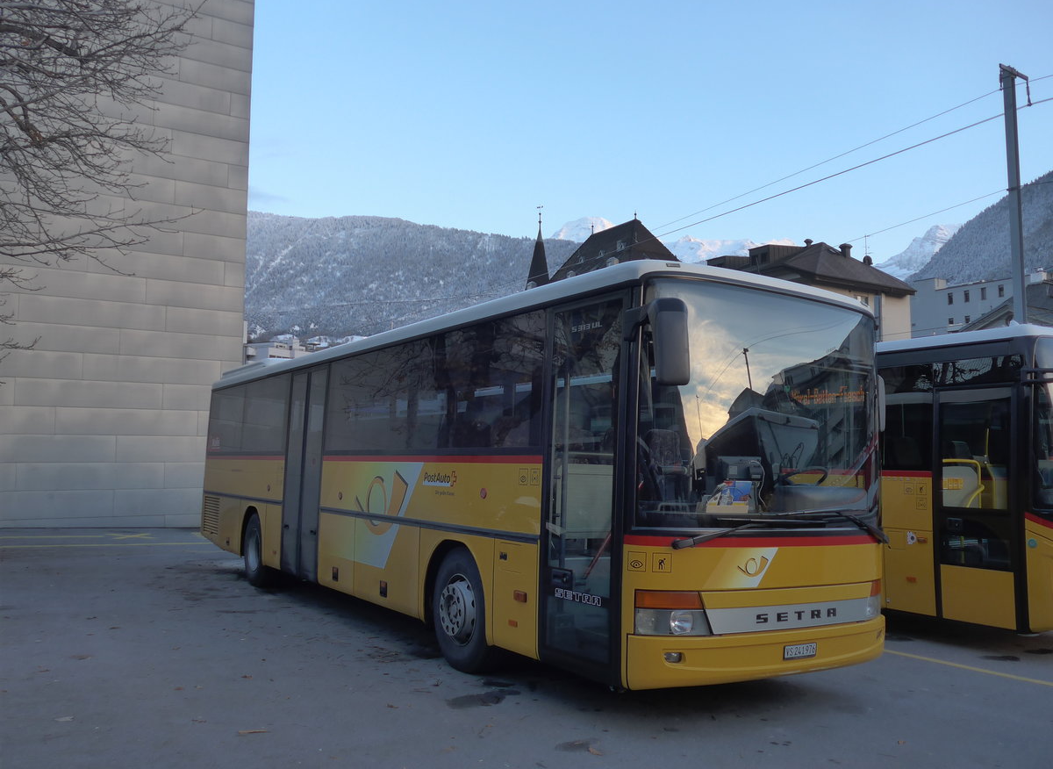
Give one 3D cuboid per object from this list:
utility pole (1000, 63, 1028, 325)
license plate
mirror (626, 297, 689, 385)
[{"bbox_3d":[11.455,-1.894,20.233,1.291,11.022,0.250,4,-6,-35],"label":"utility pole"},{"bbox_3d":[1.849,1.801,5.962,0.305,0.088,0.020,6,-7,-33],"label":"license plate"},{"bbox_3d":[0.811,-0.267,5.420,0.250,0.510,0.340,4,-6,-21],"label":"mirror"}]

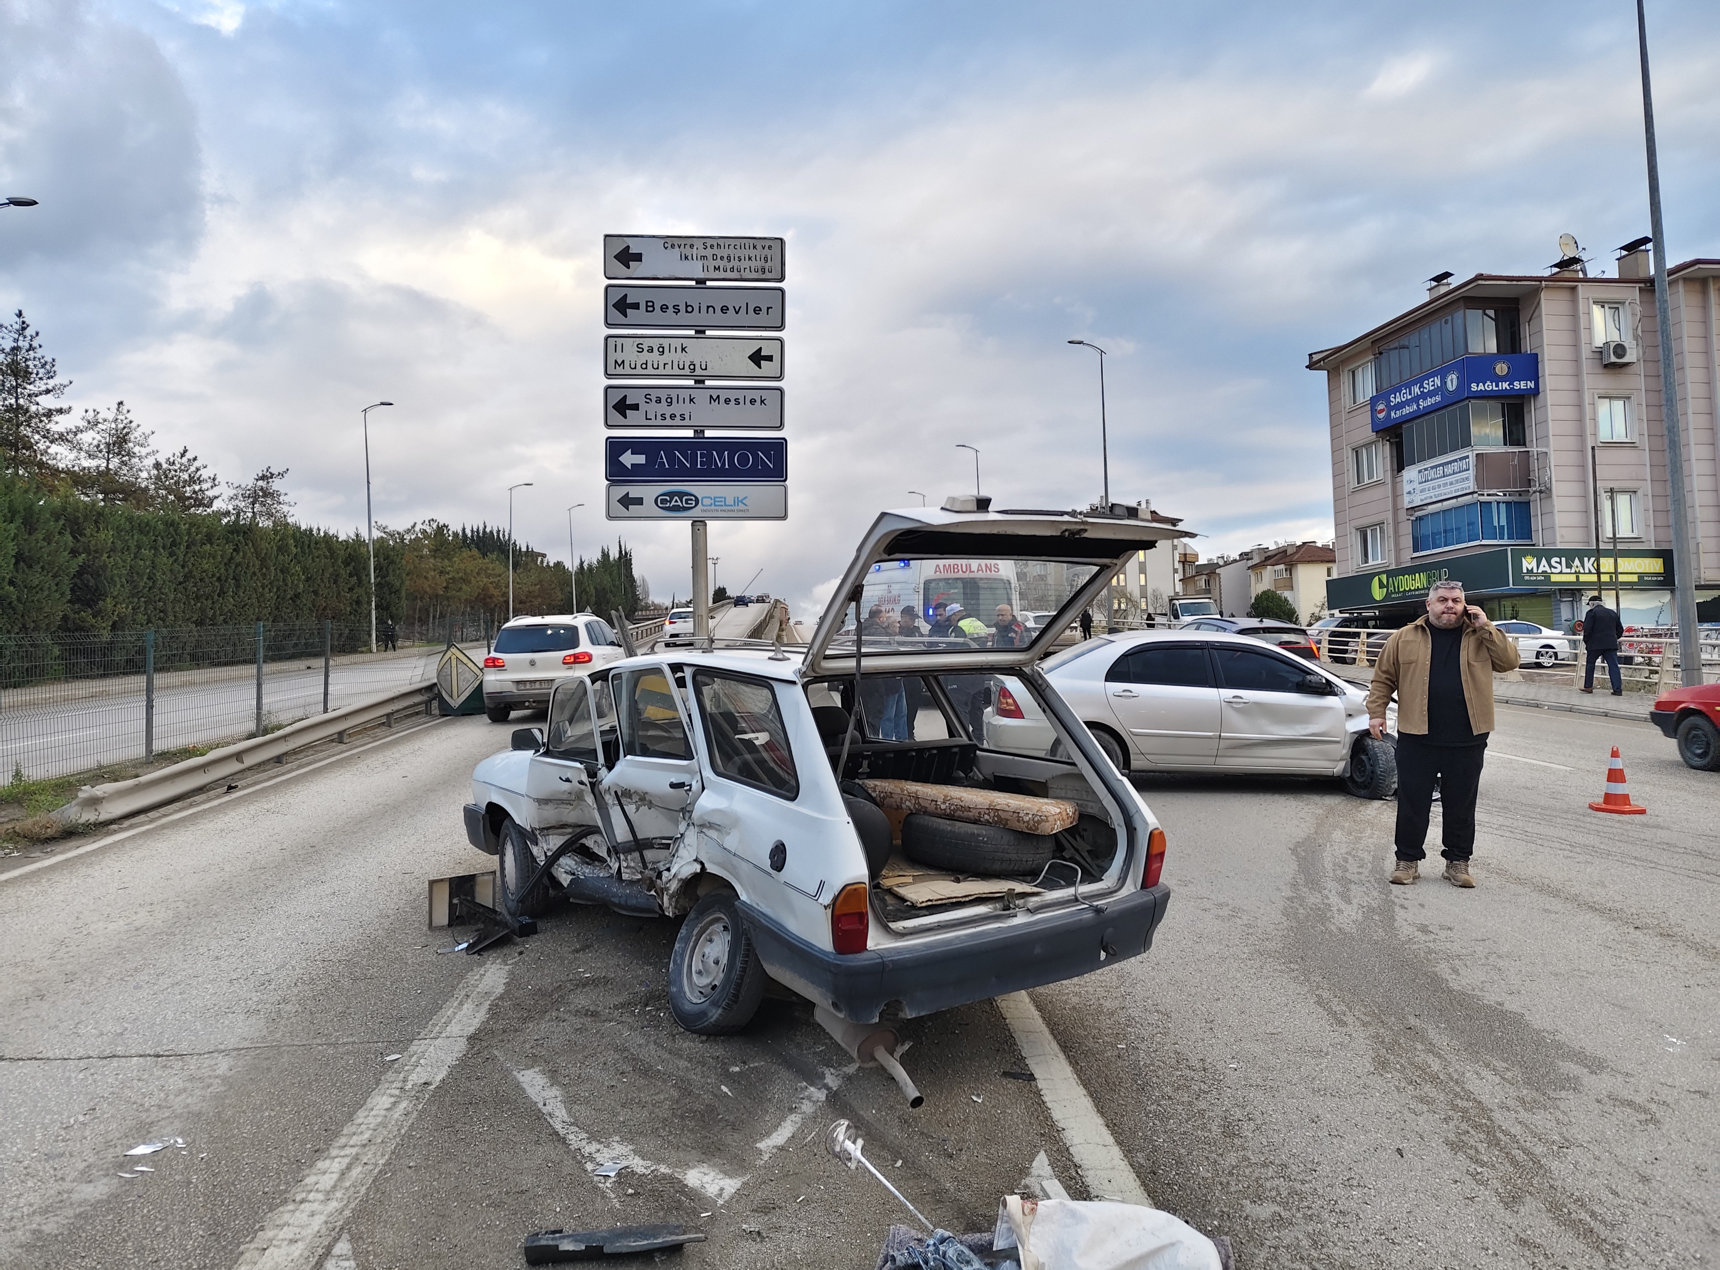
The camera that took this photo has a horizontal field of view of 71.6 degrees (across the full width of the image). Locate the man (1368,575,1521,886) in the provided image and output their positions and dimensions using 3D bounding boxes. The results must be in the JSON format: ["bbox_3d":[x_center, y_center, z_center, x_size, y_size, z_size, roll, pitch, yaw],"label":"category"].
[{"bbox_3d":[3.495,0.588,7.254,0.780,1.810,0.420,-2,-2,24],"label":"man"}]

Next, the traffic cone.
[{"bbox_3d":[6.327,1.194,9.980,0.400,0.520,0.400,-3,-3,38],"label":"traffic cone"}]

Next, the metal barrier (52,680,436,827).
[{"bbox_3d":[-7.333,1.259,15.881,0.350,0.560,10.764,-2,1,-3],"label":"metal barrier"}]

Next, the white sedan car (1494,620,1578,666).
[{"bbox_3d":[18.950,0.270,36.200,4.600,1.440,1.820,-1,-2,-10],"label":"white sedan car"}]

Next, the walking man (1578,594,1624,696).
[{"bbox_3d":[12.603,0.172,20.300,0.570,1.730,0.500,-1,-2,-9],"label":"walking man"}]

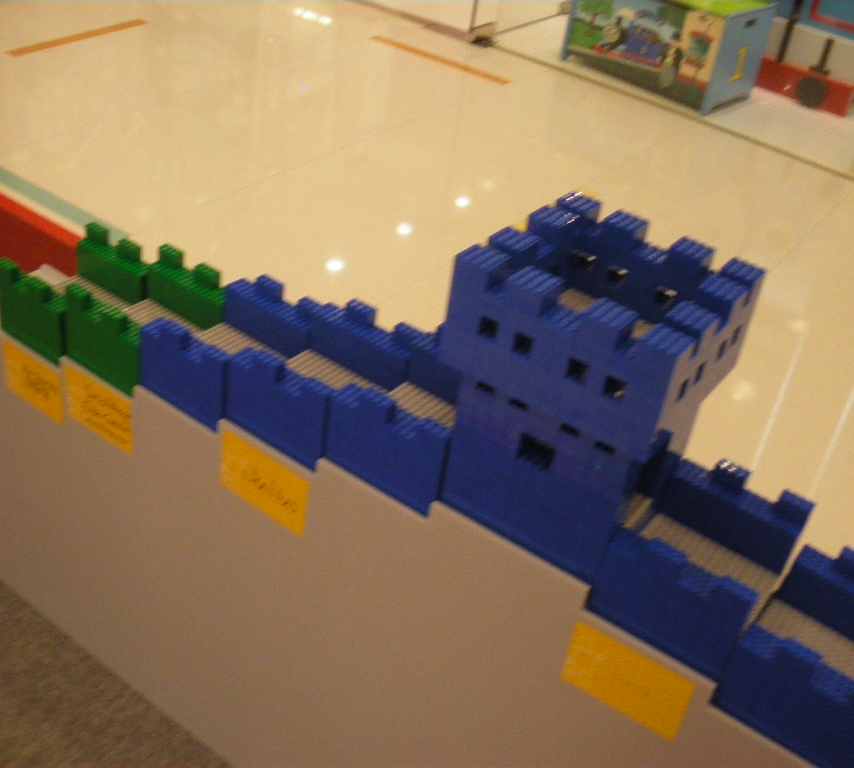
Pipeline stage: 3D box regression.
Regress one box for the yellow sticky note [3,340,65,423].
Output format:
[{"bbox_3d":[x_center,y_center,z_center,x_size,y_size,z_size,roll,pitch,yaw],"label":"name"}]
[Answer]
[{"bbox_3d":[-0.483,-0.002,1.313,0.118,0.076,0.002,27,38,25],"label":"yellow sticky note"}]

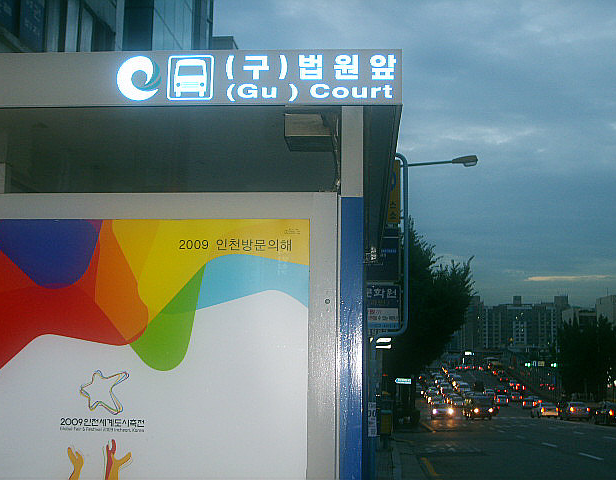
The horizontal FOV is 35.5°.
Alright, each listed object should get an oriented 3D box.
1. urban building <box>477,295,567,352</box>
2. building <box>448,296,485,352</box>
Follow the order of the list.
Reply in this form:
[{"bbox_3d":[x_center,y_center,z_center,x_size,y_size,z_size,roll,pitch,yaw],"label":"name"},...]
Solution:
[{"bbox_3d":[129.070,50.960,580.000,50.330,31.550,15.000,-2,-10,13],"label":"urban building"},{"bbox_3d":[93.090,49.410,565.000,20.010,32.400,16.000,-1,-10,9],"label":"building"}]

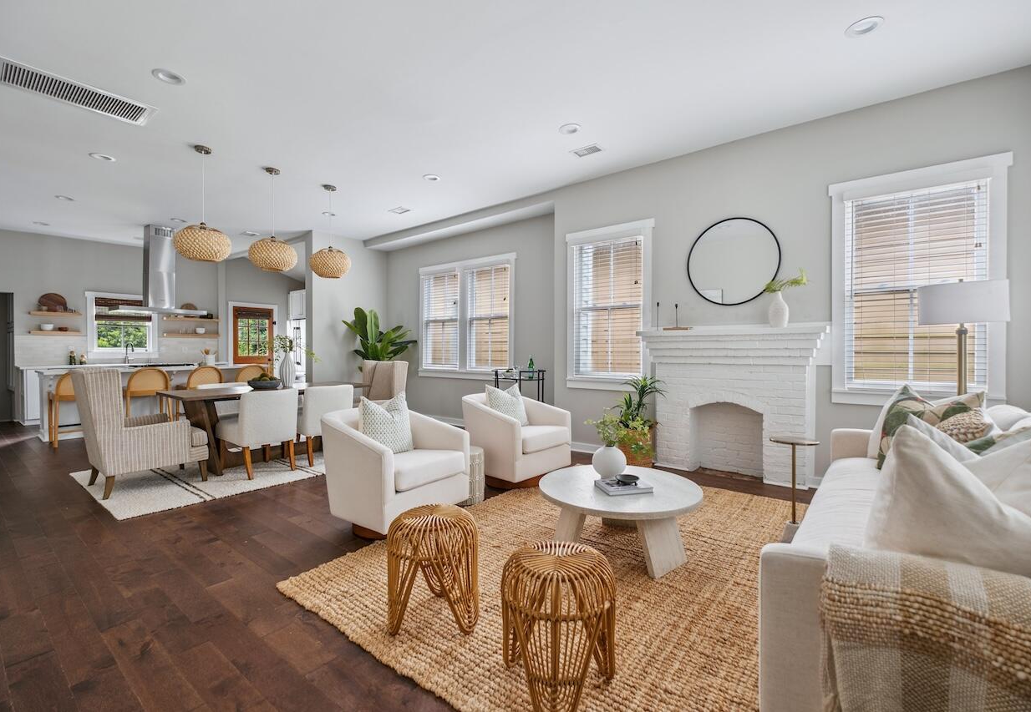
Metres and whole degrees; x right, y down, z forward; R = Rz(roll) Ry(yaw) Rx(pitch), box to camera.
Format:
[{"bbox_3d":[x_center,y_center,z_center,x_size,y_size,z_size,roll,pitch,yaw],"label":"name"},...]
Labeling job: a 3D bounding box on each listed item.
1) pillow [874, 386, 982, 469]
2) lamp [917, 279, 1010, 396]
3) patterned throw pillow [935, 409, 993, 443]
[{"bbox_3d":[2.159,0.415,2.336,0.170,0.505,0.505,16,2,6],"label":"pillow"},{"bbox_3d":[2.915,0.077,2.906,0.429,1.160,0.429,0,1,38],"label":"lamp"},{"bbox_3d":[2.075,0.387,2.129,0.140,0.310,0.380,25,-5,-11],"label":"patterned throw pillow"}]

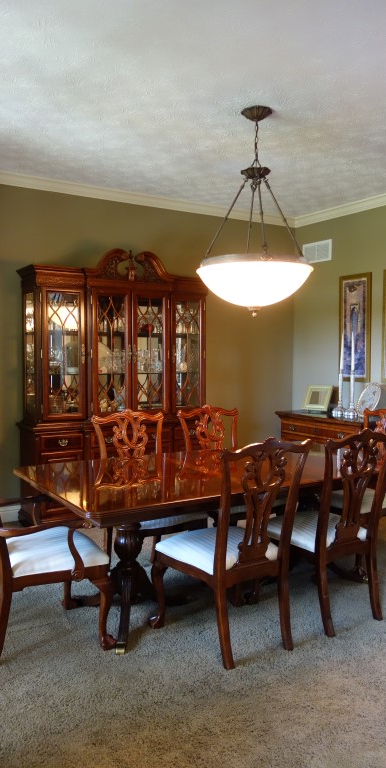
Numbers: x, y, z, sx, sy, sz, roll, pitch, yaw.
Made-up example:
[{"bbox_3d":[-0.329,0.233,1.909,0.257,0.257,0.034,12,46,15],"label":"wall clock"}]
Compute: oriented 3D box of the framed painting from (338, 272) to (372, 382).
[{"bbox_3d":[1.495,-0.518,5.572,0.033,0.993,0.393,-2,4,-32],"label":"framed painting"}]

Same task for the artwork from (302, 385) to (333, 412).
[{"bbox_3d":[1.219,0.140,5.795,0.280,0.253,0.039,3,-19,45],"label":"artwork"}]

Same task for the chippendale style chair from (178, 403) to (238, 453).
[{"bbox_3d":[0.258,0.669,3.935,0.533,1.022,0.609,-2,4,-32],"label":"chippendale style chair"}]

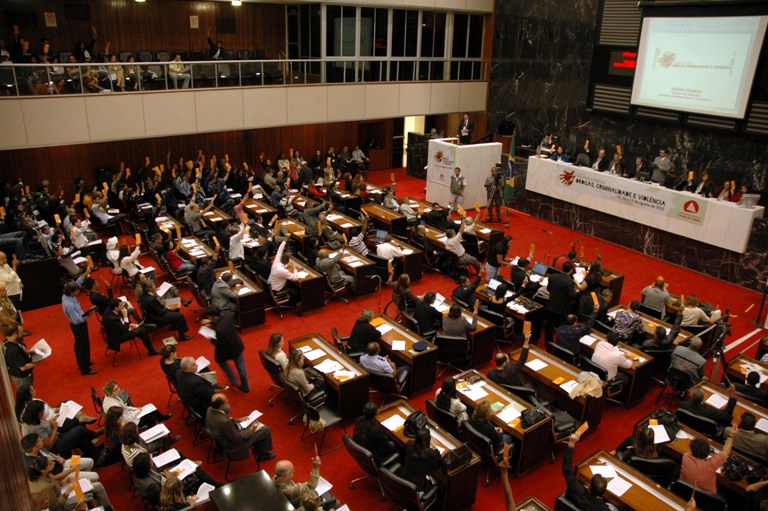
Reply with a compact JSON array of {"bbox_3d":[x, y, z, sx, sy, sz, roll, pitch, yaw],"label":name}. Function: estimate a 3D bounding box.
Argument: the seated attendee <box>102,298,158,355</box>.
[{"bbox_3d":[-4.827,1.333,10.870,0.920,1.240,0.560,-14,26,-34],"label":"seated attendee"}]

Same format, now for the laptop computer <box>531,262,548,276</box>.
[{"bbox_3d":[3.464,0.320,13.162,0.300,0.250,0.360,-11,24,-30],"label":"laptop computer"}]

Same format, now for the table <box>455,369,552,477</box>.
[{"bbox_3d":[1.666,2.439,8.565,0.570,0.725,1.550,-13,25,-32],"label":"table"}]

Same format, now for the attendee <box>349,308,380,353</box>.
[{"bbox_3d":[-0.239,1.508,10.246,0.800,1.220,0.520,-15,26,-37],"label":"attendee"}]

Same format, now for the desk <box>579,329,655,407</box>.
[{"bbox_3d":[3.861,1.883,10.156,0.570,0.725,1.550,-13,25,-32],"label":"desk"}]

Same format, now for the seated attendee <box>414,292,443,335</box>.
[{"bbox_3d":[0.902,1.320,11.301,0.800,1.220,0.550,-16,27,-37],"label":"seated attendee"}]

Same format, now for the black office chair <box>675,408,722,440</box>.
[{"bbox_3d":[4.625,2.617,8.447,0.620,0.920,0.600,-18,29,-40],"label":"black office chair"}]

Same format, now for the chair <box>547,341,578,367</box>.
[{"bbox_3d":[3.240,1.952,10.189,0.640,0.960,0.610,-14,26,-34],"label":"chair"}]

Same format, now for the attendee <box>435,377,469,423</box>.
[{"bbox_3d":[1.076,2.316,8.730,0.780,1.240,0.530,-14,26,-34],"label":"attendee"}]

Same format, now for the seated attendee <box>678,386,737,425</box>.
[{"bbox_3d":[4.751,2.461,8.541,0.820,1.280,0.640,-17,28,-39],"label":"seated attendee"}]

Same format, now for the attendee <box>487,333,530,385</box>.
[{"bbox_3d":[1.976,2.020,9.261,0.620,1.450,0.820,12,24,26],"label":"attendee"}]

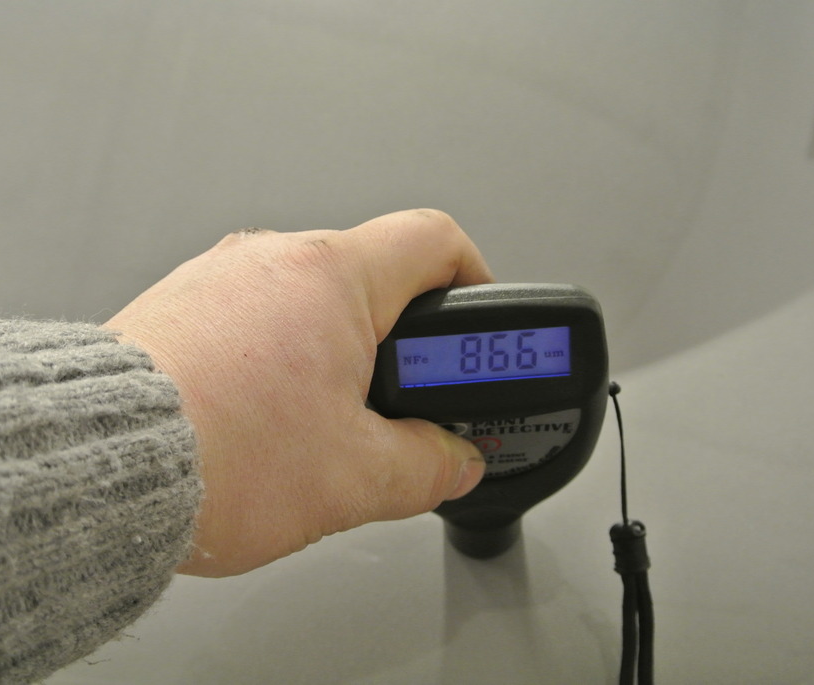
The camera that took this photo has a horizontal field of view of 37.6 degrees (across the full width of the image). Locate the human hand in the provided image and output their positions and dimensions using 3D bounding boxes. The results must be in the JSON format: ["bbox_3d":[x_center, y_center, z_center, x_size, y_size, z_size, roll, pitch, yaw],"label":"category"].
[{"bbox_3d":[-0.028,0.012,0.352,0.130,0.086,0.105,-15,42,-17],"label":"human hand"}]

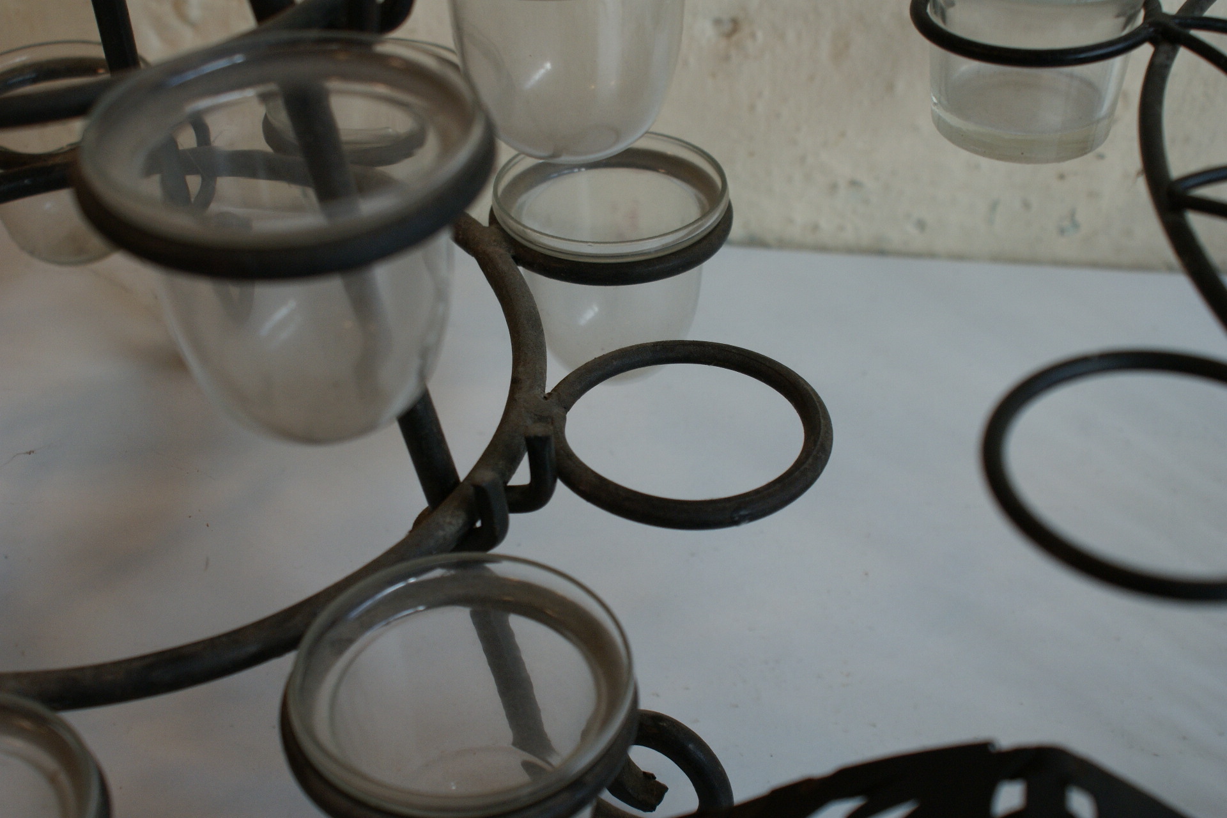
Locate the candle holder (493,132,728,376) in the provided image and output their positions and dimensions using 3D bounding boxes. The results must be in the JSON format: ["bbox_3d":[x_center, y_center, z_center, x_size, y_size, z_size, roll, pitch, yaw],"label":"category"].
[{"bbox_3d":[0.000,-0.038,0.457,0.067,0.065,0.067,-1,38,0],"label":"candle holder"}]

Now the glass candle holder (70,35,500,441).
[{"bbox_3d":[-0.055,-0.025,0.277,0.069,0.064,0.069,-1,39,0],"label":"glass candle holder"}]

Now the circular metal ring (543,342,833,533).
[{"bbox_3d":[0.018,0.004,0.372,0.070,0.006,0.070,0,38,0],"label":"circular metal ring"}]

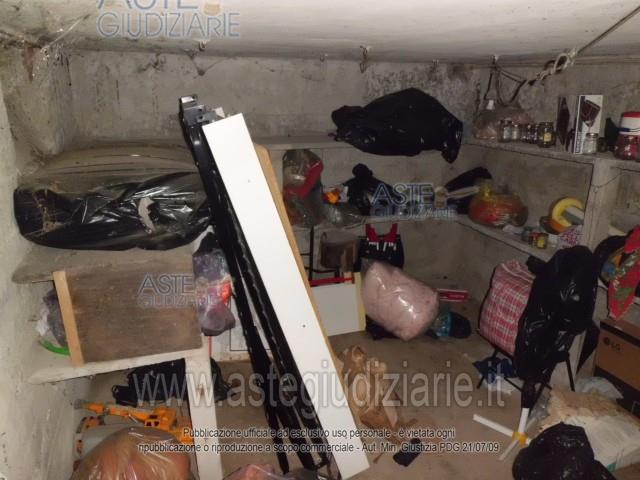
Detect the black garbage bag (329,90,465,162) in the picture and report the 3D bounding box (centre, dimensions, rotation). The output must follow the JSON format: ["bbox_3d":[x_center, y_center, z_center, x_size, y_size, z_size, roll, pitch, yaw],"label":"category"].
[{"bbox_3d":[0.451,-0.692,2.939,0.720,0.400,0.380,-6,17,-15],"label":"black garbage bag"}]

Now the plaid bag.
[{"bbox_3d":[1.043,0.346,2.649,0.150,0.460,0.310,-5,16,-15],"label":"plaid bag"}]

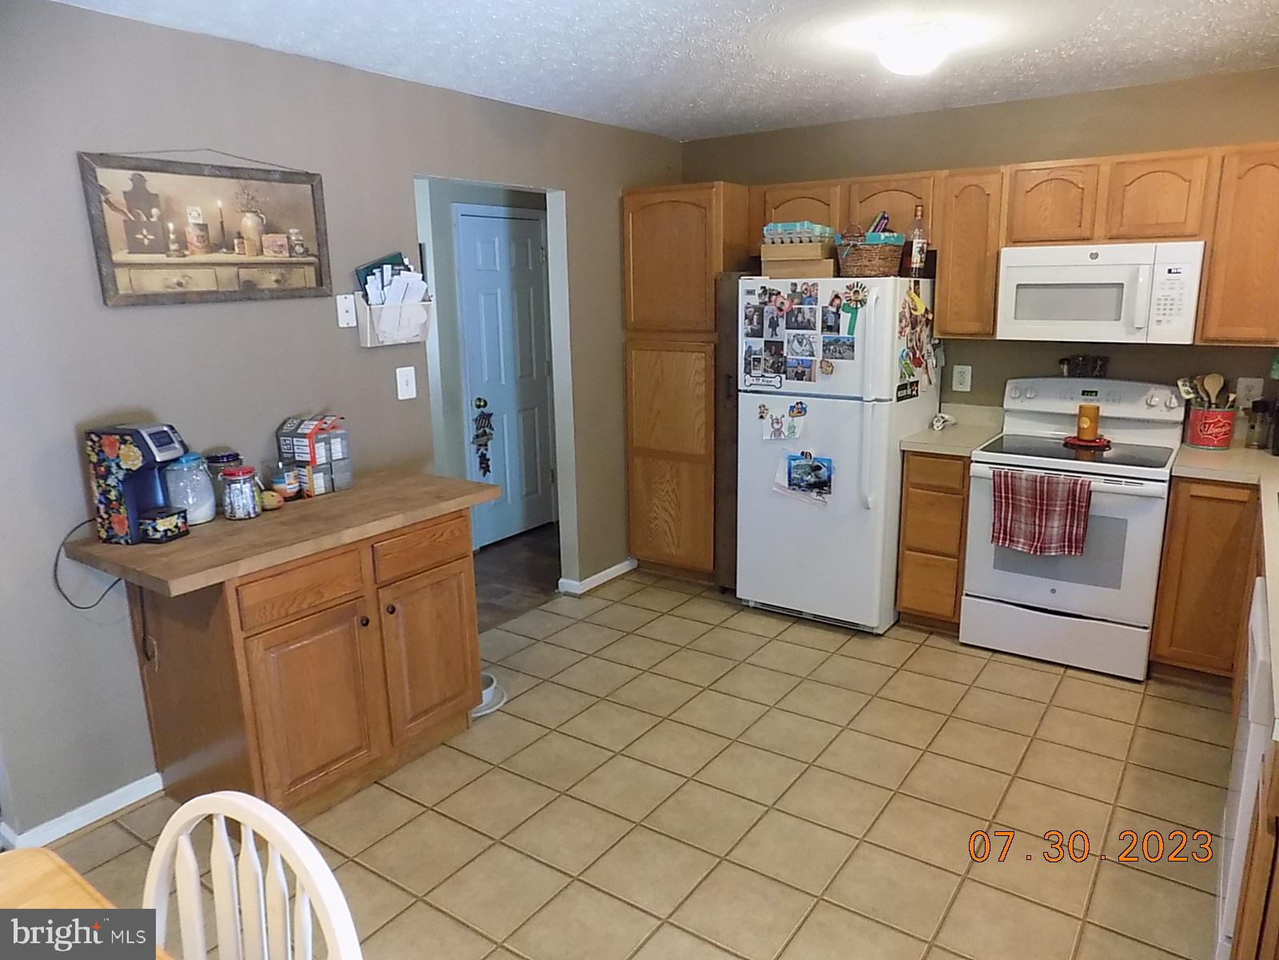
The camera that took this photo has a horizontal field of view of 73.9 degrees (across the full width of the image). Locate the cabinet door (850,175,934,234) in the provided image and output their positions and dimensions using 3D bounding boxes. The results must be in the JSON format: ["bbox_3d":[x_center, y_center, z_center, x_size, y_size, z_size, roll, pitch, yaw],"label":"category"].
[{"bbox_3d":[1.189,-1.265,4.041,0.397,0.300,0.020,8,16,35],"label":"cabinet door"}]

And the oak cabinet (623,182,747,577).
[{"bbox_3d":[0.354,-0.520,4.859,0.621,2.136,0.632,8,16,35],"label":"oak cabinet"}]

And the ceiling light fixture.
[{"bbox_3d":[0.934,-1.454,2.905,0.241,0.130,0.241,7,15,35],"label":"ceiling light fixture"}]

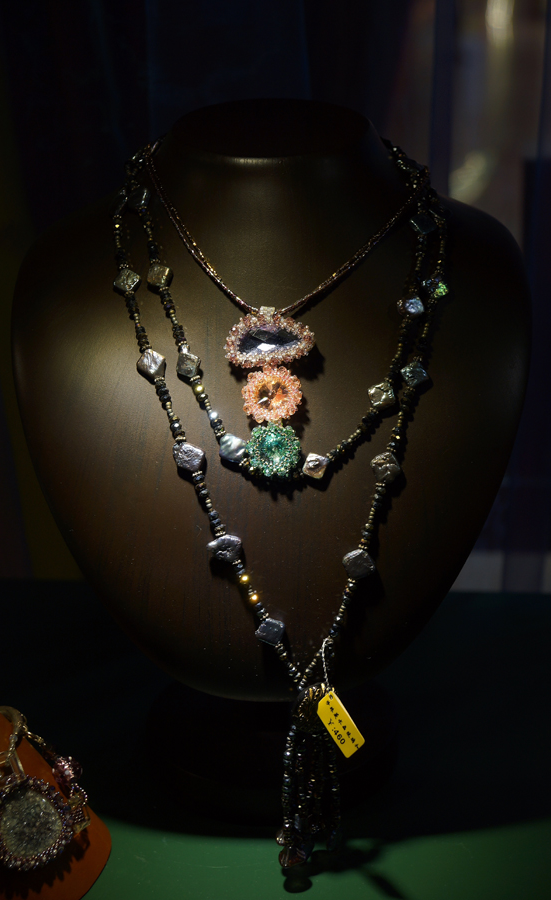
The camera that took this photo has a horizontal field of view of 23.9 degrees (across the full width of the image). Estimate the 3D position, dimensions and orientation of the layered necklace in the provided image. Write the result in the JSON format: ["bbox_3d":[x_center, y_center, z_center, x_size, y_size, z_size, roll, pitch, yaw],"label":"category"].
[{"bbox_3d":[0.003,0.028,0.667,0.160,0.330,0.180,0,26,0],"label":"layered necklace"}]

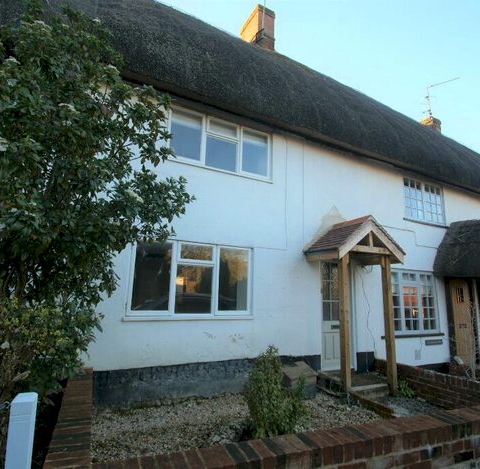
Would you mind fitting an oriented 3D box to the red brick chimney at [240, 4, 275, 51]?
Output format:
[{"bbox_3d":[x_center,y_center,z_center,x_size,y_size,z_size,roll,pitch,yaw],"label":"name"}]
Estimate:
[{"bbox_3d":[0.567,-5.964,8.937,0.562,1.325,0.925,7,-12,-25],"label":"red brick chimney"}]

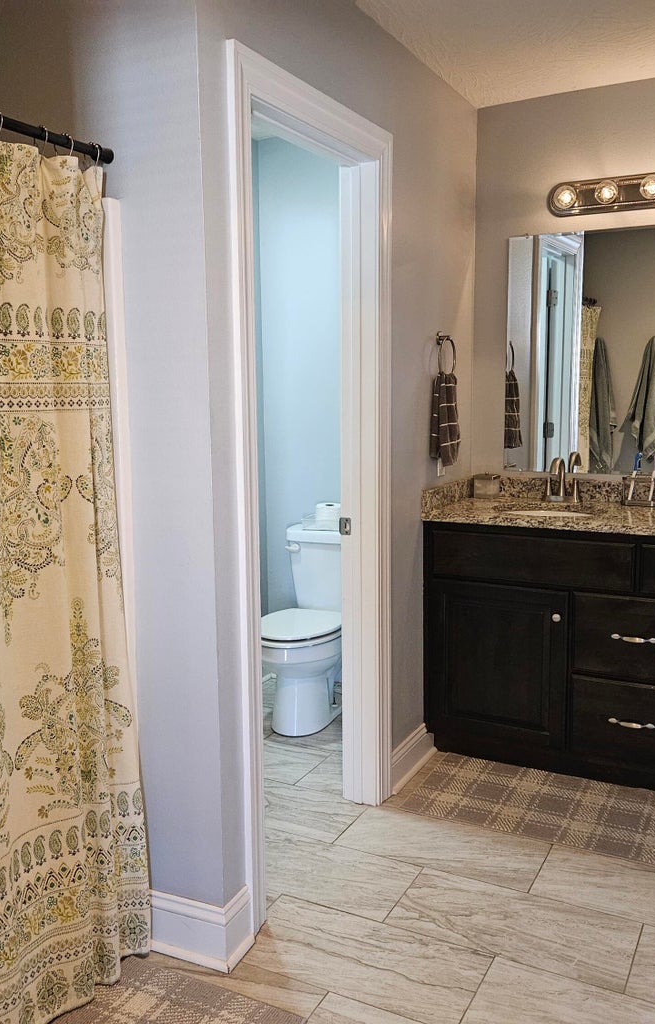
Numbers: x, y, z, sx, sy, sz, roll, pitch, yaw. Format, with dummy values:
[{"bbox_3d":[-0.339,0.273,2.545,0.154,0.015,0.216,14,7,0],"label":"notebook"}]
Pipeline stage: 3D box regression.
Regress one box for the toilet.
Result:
[{"bbox_3d":[-0.050,0.478,3.805,0.460,0.740,0.690,4,9,27],"label":"toilet"}]

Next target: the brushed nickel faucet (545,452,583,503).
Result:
[{"bbox_3d":[0.897,-0.123,3.496,0.155,0.182,0.145,4,9,27],"label":"brushed nickel faucet"}]

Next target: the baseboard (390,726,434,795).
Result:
[{"bbox_3d":[0.303,0.867,3.249,0.038,0.125,0.415,4,9,27],"label":"baseboard"}]

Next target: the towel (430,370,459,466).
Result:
[{"bbox_3d":[0.442,-0.337,3.308,0.075,0.340,0.180,4,9,27],"label":"towel"}]

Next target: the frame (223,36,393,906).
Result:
[{"bbox_3d":[-0.062,-0.043,2.559,0.150,2.129,0.884,4,9,27],"label":"frame"}]

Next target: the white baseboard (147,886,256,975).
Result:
[{"bbox_3d":[-0.314,1.014,2.258,0.245,0.128,0.141,4,9,27],"label":"white baseboard"}]

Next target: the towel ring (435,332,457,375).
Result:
[{"bbox_3d":[0.438,-0.567,3.308,0.060,0.185,0.165,4,9,27],"label":"towel ring"}]

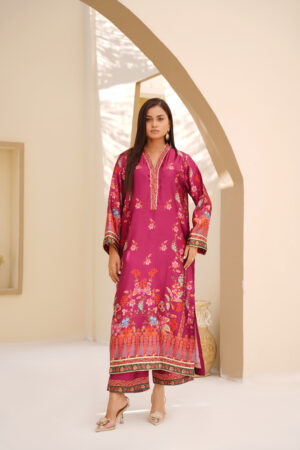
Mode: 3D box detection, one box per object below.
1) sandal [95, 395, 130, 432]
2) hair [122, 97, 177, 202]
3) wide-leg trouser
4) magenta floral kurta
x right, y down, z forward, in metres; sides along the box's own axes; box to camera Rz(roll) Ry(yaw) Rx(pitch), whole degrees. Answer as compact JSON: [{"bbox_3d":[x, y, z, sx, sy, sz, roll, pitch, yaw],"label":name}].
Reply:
[{"bbox_3d":[-0.200,0.978,3.874,0.085,0.140,0.235,0,-1,37],"label":"sandal"},{"bbox_3d":[0.000,-0.400,4.000,0.280,0.555,0.280,0,-1,6],"label":"hair"},{"bbox_3d":[0.010,0.420,3.980,0.460,0.930,0.360,0,-1,9],"label":"wide-leg trouser"},{"bbox_3d":[0.040,0.185,4.000,0.560,1.240,0.360,0,-1,10],"label":"magenta floral kurta"}]

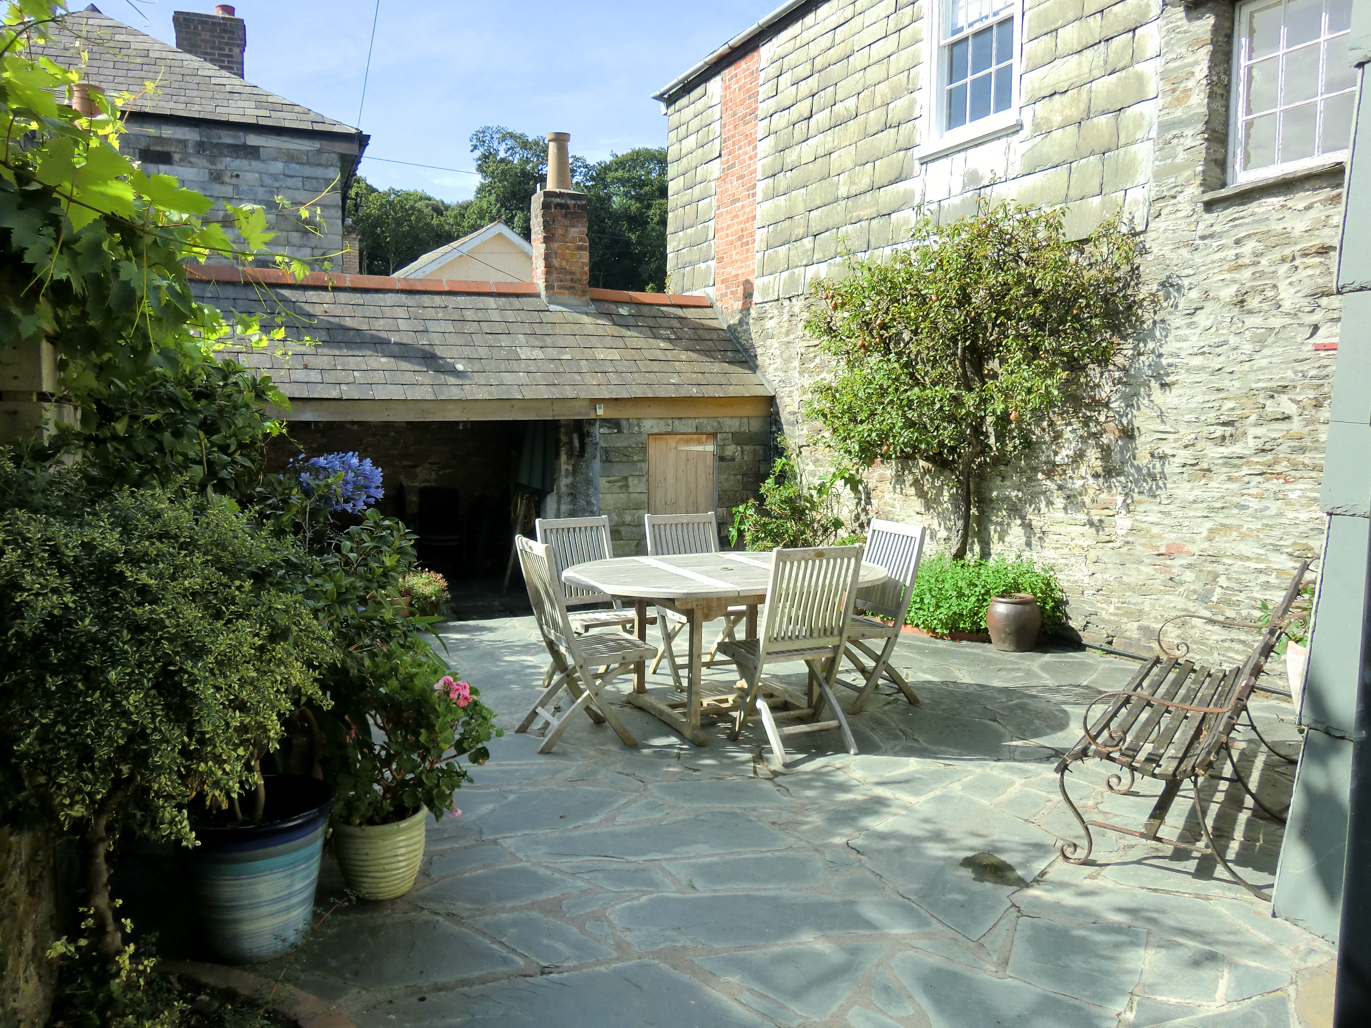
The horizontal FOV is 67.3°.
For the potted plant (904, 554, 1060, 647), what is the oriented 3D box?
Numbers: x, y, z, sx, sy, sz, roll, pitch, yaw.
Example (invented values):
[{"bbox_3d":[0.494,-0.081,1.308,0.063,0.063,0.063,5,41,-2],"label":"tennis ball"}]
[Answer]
[{"bbox_3d":[2.060,0.554,7.202,0.800,0.550,1.150,-2,6,-24],"label":"potted plant"}]

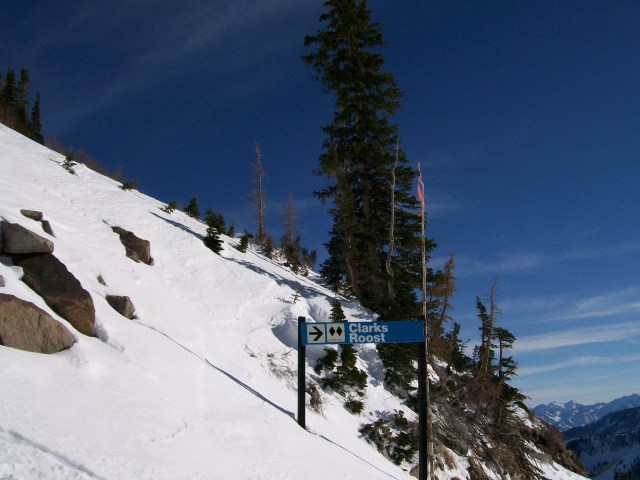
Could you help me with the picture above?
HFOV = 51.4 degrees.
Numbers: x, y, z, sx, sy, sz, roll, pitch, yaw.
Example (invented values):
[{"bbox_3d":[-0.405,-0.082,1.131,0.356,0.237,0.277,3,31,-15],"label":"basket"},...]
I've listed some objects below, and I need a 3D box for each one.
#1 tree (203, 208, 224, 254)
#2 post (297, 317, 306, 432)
[{"bbox_3d":[-4.960,-0.396,31.000,1.000,2.100,1.000,0,-9,0],"label":"tree"},{"bbox_3d":[-0.246,1.805,9.000,0.100,1.500,0.100,0,-9,0],"label":"post"}]

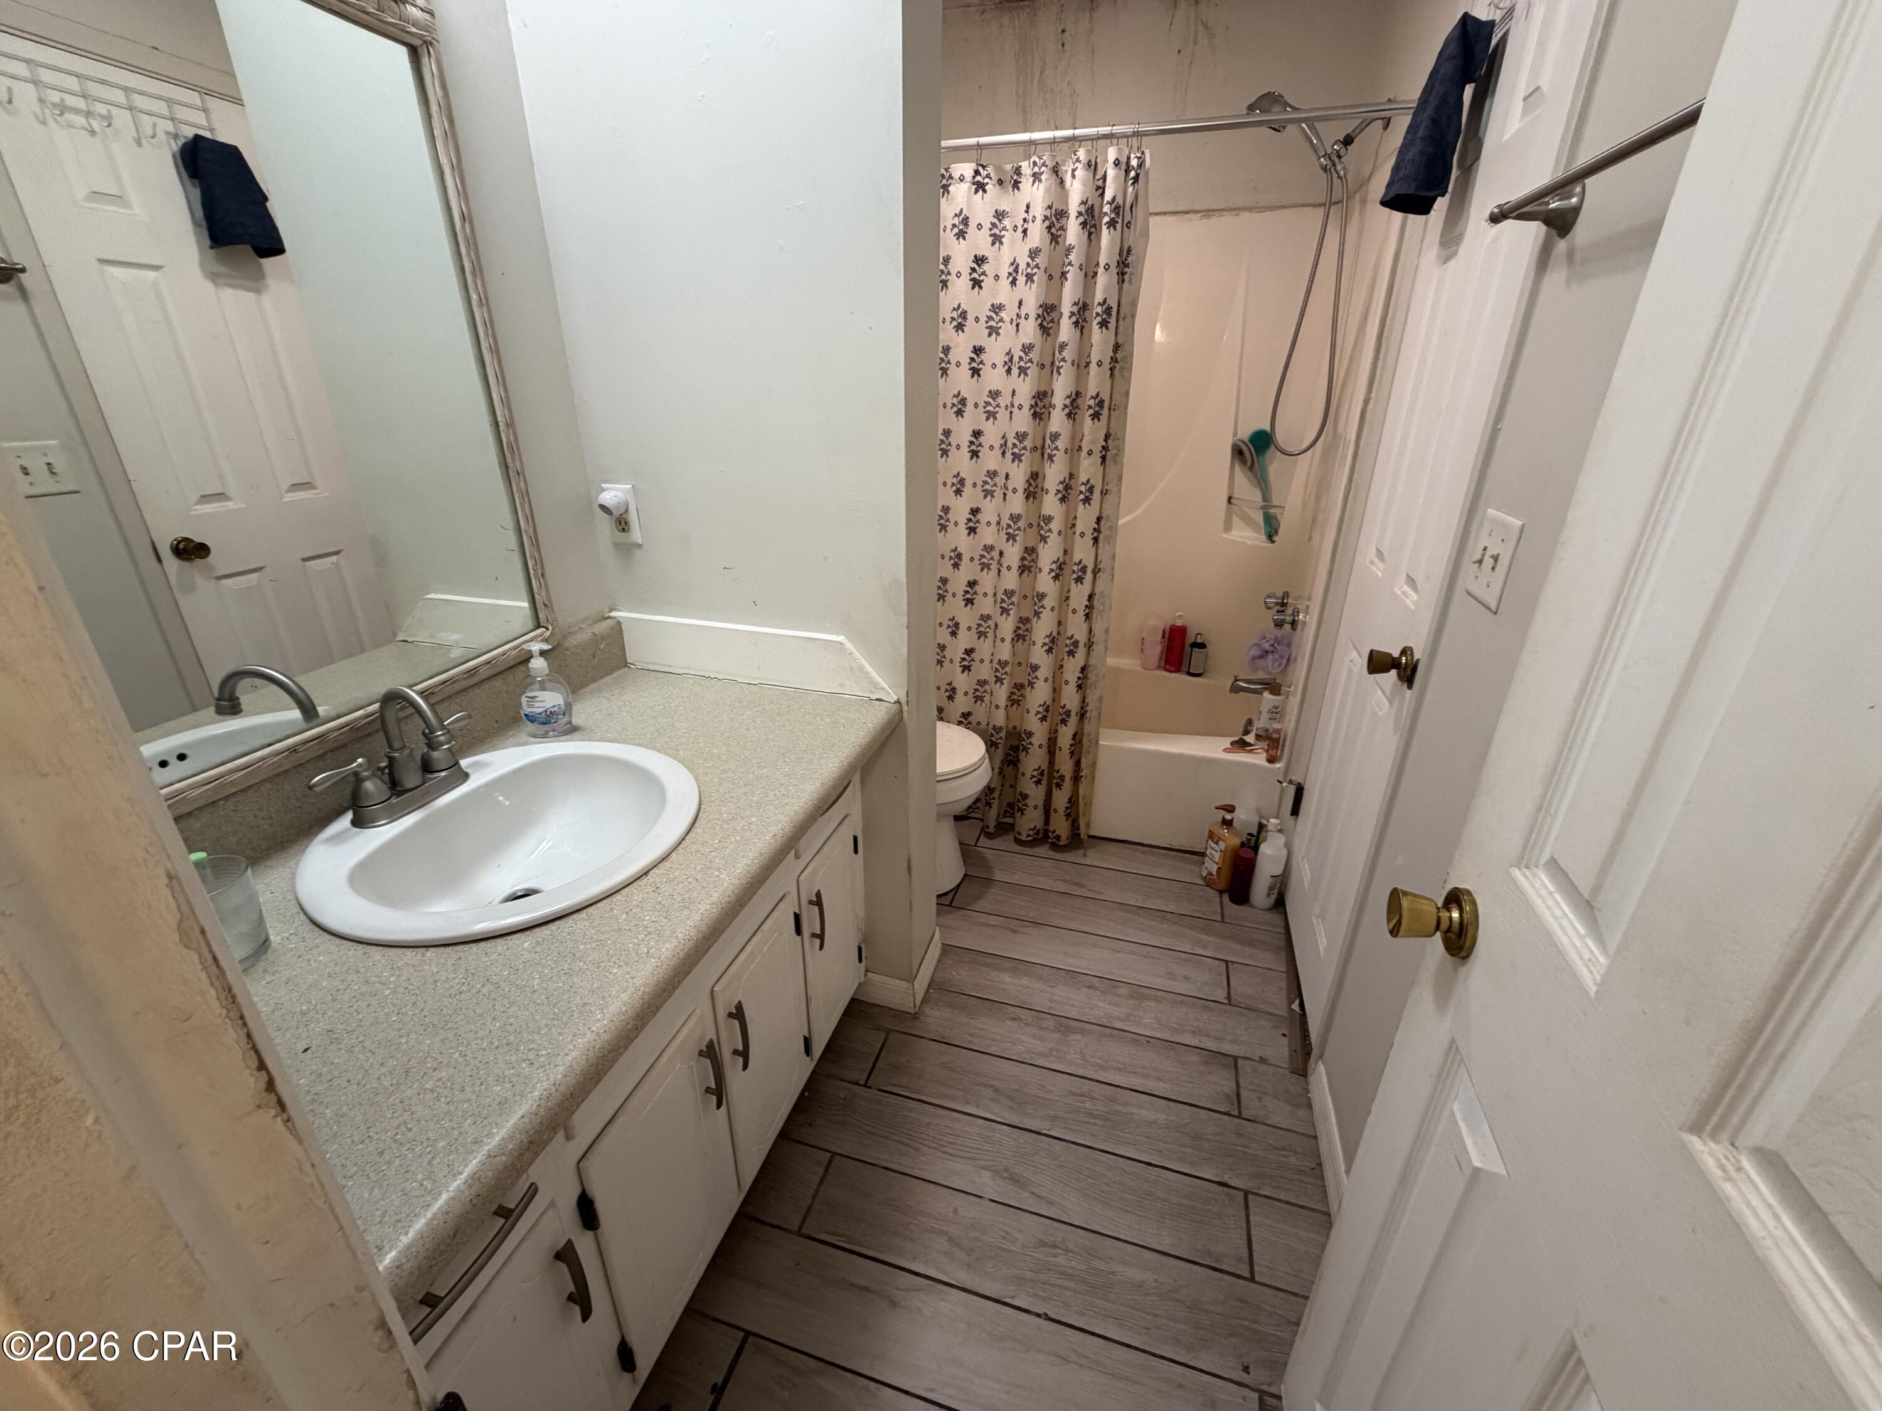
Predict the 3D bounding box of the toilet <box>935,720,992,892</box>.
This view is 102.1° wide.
[{"bbox_3d":[-0.193,0.131,2.147,0.695,0.729,0.453,7,25,15],"label":"toilet"}]

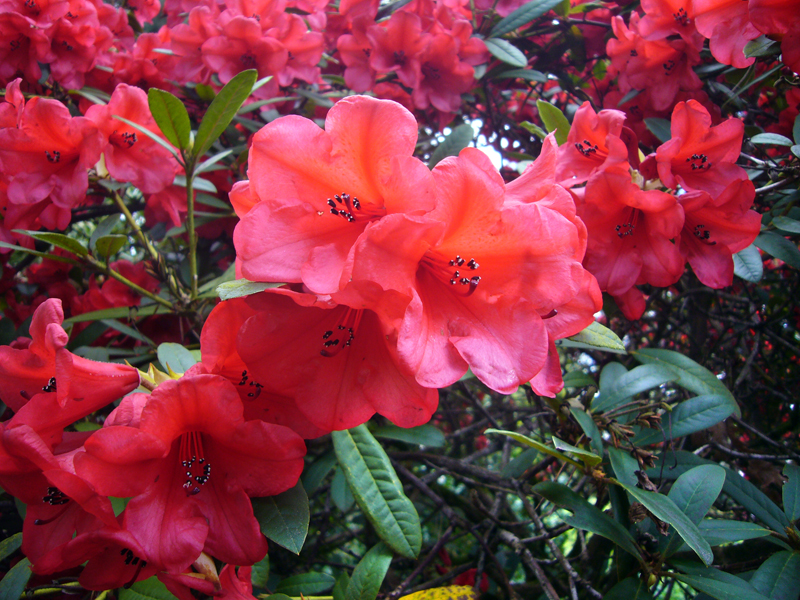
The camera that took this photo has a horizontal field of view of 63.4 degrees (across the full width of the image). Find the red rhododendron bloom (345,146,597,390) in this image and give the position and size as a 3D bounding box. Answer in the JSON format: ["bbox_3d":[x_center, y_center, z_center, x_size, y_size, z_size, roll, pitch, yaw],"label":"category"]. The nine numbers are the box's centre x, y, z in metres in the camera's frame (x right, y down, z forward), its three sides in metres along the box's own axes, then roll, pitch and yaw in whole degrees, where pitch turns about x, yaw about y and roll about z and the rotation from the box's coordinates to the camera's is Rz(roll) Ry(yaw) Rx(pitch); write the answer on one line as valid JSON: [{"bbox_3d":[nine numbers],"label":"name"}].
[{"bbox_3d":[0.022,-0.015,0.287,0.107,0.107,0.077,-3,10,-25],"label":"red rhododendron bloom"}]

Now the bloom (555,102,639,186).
[{"bbox_3d":[0.156,-0.122,0.510,0.060,0.064,0.050,6,-6,31],"label":"bloom"}]

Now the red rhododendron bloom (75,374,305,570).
[{"bbox_3d":[-0.100,0.072,0.321,0.103,0.103,0.074,-1,23,-12],"label":"red rhododendron bloom"}]

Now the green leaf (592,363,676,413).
[{"bbox_3d":[0.225,0.084,0.620,0.090,0.016,0.033,-23,27,12],"label":"green leaf"}]

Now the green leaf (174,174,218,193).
[{"bbox_3d":[-0.166,-0.092,0.515,0.057,0.008,0.020,15,30,32],"label":"green leaf"}]

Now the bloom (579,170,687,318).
[{"bbox_3d":[0.198,-0.063,0.556,0.098,0.098,0.071,2,20,21],"label":"bloom"}]

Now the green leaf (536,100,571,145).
[{"bbox_3d":[0.127,-0.145,0.535,0.022,0.043,0.008,-36,14,-21],"label":"green leaf"}]

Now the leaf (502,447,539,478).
[{"bbox_3d":[0.099,0.132,0.525,0.038,0.008,0.022,-38,56,-15],"label":"leaf"}]

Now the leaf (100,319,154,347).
[{"bbox_3d":[-0.217,0.027,0.520,0.045,0.008,0.020,31,17,-27],"label":"leaf"}]

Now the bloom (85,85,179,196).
[{"bbox_3d":[-0.202,-0.122,0.490,0.067,0.076,0.050,-3,4,-17],"label":"bloom"}]

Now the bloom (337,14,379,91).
[{"bbox_3d":[-0.044,-0.263,0.690,0.052,0.075,0.045,4,4,20],"label":"bloom"}]

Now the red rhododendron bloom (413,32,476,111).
[{"bbox_3d":[0.058,-0.306,0.872,0.093,0.093,0.067,0,21,0],"label":"red rhododendron bloom"}]

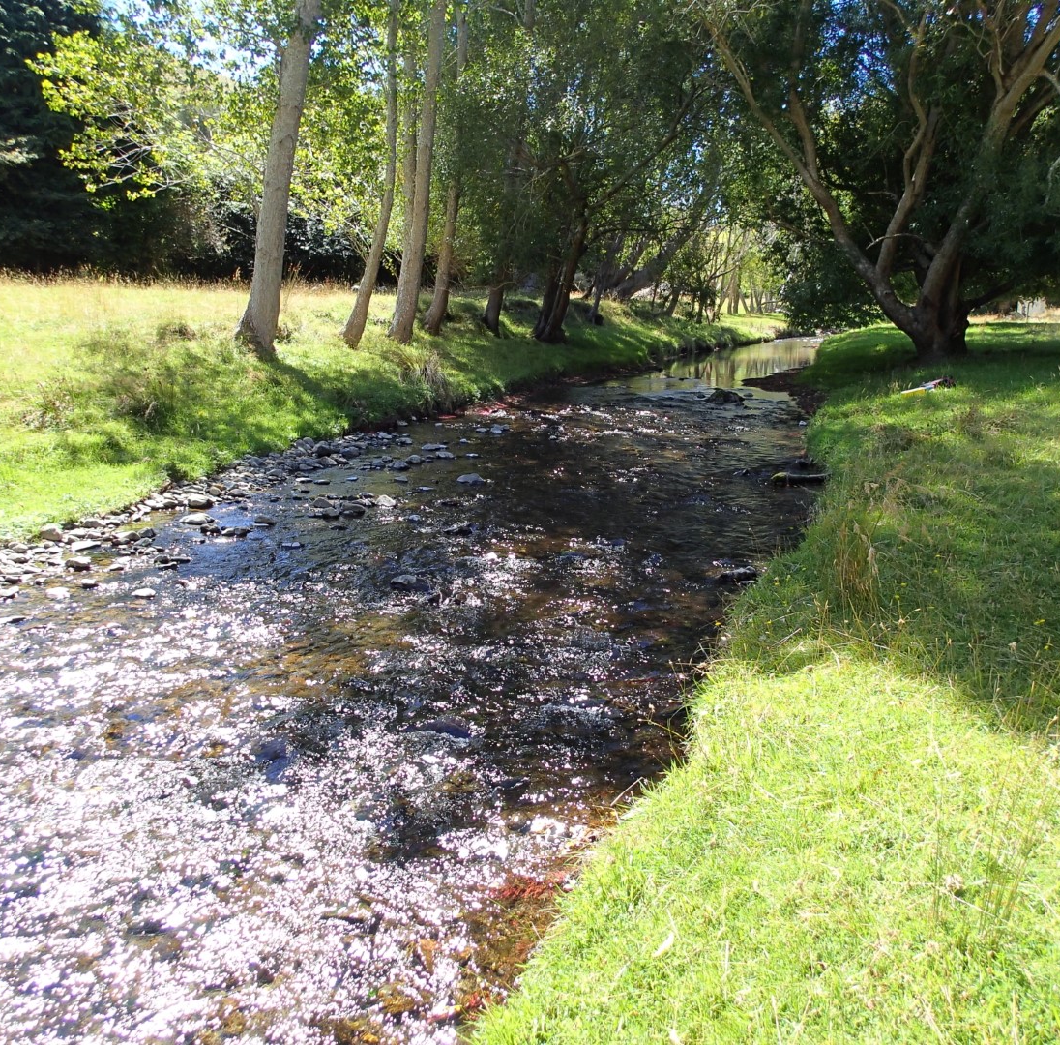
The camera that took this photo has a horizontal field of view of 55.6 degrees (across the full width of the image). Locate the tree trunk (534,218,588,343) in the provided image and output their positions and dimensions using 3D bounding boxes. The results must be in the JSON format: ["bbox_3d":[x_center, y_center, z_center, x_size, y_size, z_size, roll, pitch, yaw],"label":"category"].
[{"bbox_3d":[0.720,-5.650,23.500,1.200,2.850,0.950,0,14,0],"label":"tree trunk"}]

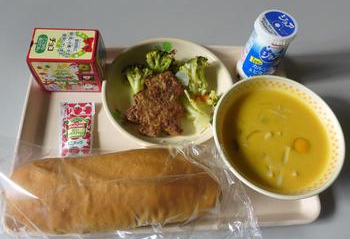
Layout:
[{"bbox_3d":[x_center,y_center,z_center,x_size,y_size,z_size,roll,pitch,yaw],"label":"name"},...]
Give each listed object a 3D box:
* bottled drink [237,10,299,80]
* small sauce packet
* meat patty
[{"bbox_3d":[0.116,-0.089,0.368,0.051,0.091,0.051,10,63,1],"label":"bottled drink"},{"bbox_3d":[-0.119,0.011,0.346,0.043,0.010,0.074,-4,64,-6],"label":"small sauce packet"},{"bbox_3d":[-0.025,-0.019,0.356,0.073,0.017,0.093,-1,63,-5],"label":"meat patty"}]

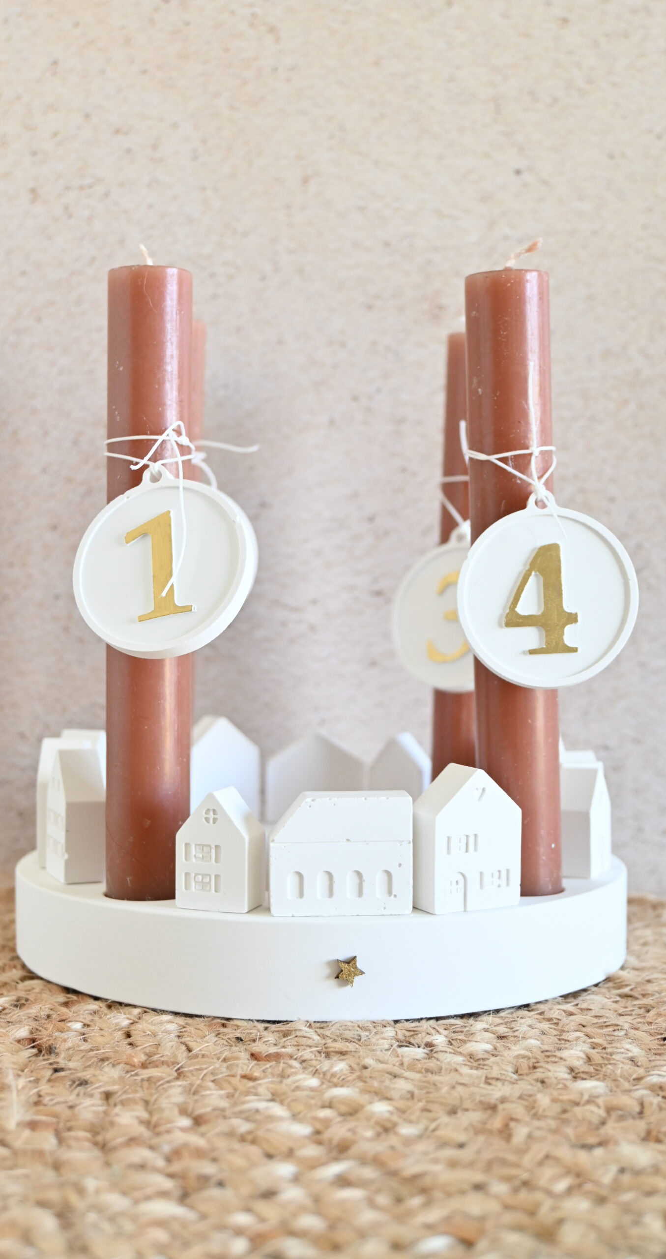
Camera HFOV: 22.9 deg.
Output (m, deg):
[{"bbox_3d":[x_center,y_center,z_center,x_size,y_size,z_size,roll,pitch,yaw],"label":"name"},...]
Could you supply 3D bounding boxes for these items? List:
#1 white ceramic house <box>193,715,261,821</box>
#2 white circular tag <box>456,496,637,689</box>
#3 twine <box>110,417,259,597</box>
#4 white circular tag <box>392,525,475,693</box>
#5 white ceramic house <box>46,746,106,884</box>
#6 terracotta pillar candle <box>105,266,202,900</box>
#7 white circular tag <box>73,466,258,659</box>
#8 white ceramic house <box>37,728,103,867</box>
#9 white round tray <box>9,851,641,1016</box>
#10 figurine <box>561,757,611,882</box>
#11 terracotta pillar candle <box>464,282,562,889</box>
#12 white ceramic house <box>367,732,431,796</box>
[{"bbox_3d":[-0.042,0.050,0.600,0.027,0.039,0.012,-2,3,-27],"label":"white ceramic house"},{"bbox_3d":[0.059,-0.011,0.453,0.050,0.054,0.006,-4,-10,-4],"label":"white circular tag"},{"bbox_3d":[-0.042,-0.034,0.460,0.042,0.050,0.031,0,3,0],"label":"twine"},{"bbox_3d":[0.046,-0.005,0.566,0.050,0.054,0.006,-2,-7,9],"label":"white circular tag"},{"bbox_3d":[-0.078,0.055,0.497,0.012,0.039,0.026,-1,3,-22],"label":"white ceramic house"},{"bbox_3d":[-0.052,-0.010,0.468,0.024,0.183,0.024,0,3,0],"label":"terracotta pillar candle"},{"bbox_3d":[-0.047,-0.019,0.451,0.050,0.054,0.006,-11,-22,13],"label":"white circular tag"},{"bbox_3d":[-0.086,0.054,0.526,0.012,0.039,0.026,0,3,0],"label":"white ceramic house"},{"bbox_3d":[-0.002,0.086,0.528,0.194,0.026,0.194,0,3,0],"label":"white round tray"},{"bbox_3d":[0.075,0.057,0.497,0.012,0.034,0.021,1,3,25],"label":"figurine"},{"bbox_3d":[0.051,-0.011,0.470,0.024,0.182,0.024,-1,3,0],"label":"terracotta pillar candle"},{"bbox_3d":[0.026,0.053,0.602,0.021,0.033,0.012,1,3,25],"label":"white ceramic house"}]

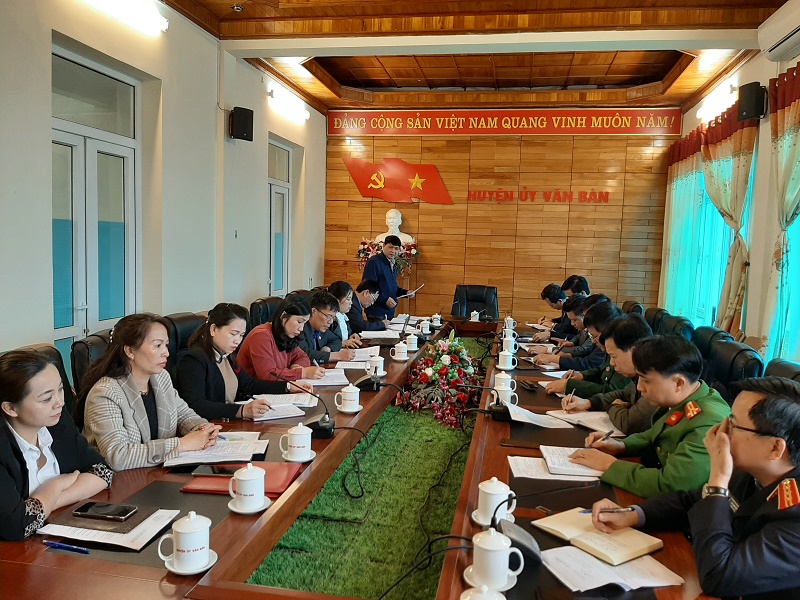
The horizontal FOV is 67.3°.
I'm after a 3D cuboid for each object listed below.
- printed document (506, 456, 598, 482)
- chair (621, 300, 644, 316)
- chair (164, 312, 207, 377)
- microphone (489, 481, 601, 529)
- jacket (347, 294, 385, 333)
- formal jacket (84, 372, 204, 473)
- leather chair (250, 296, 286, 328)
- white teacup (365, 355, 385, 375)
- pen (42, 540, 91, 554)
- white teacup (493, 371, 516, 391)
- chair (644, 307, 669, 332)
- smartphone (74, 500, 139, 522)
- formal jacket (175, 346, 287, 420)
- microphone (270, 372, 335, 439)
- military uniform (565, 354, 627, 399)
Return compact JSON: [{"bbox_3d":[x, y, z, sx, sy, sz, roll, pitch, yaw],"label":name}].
[{"bbox_3d":[0.542,0.594,2.124,0.297,0.006,0.210,2,5,3],"label":"printed document"},{"bbox_3d":[1.921,0.554,5.581,0.700,1.070,0.620,3,5,11],"label":"chair"},{"bbox_3d":[-0.963,0.630,3.523,0.680,1.090,0.620,3,6,10],"label":"chair"},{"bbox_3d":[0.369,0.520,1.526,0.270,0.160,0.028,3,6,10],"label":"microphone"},{"bbox_3d":[-0.373,0.209,5.908,0.460,0.520,0.500,3,5,11],"label":"jacket"},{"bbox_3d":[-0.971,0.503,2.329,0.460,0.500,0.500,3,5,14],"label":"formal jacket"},{"bbox_3d":[-0.830,0.544,4.638,0.700,1.070,0.620,3,5,11],"label":"leather chair"},{"bbox_3d":[-0.154,0.396,3.725,0.118,0.117,0.092,3,5,11],"label":"white teacup"},{"bbox_3d":[-0.838,0.619,1.508,0.149,0.012,0.013,4,5,19],"label":"pen"},{"bbox_3d":[0.546,0.429,3.117,0.115,0.122,0.083,3,5,11],"label":"white teacup"},{"bbox_3d":[1.708,0.615,4.702,0.660,1.150,0.600,3,5,11],"label":"chair"},{"bbox_3d":[-0.808,0.581,1.647,0.154,0.009,0.073,3,6,9],"label":"smartphone"},{"bbox_3d":[-0.800,0.498,2.869,0.470,0.560,0.500,3,6,10],"label":"formal jacket"},{"bbox_3d":[-0.407,0.432,2.521,0.285,0.248,0.135,3,5,11],"label":"microphone"},{"bbox_3d":[1.161,0.510,3.324,0.560,0.580,0.520,3,5,11],"label":"military uniform"}]

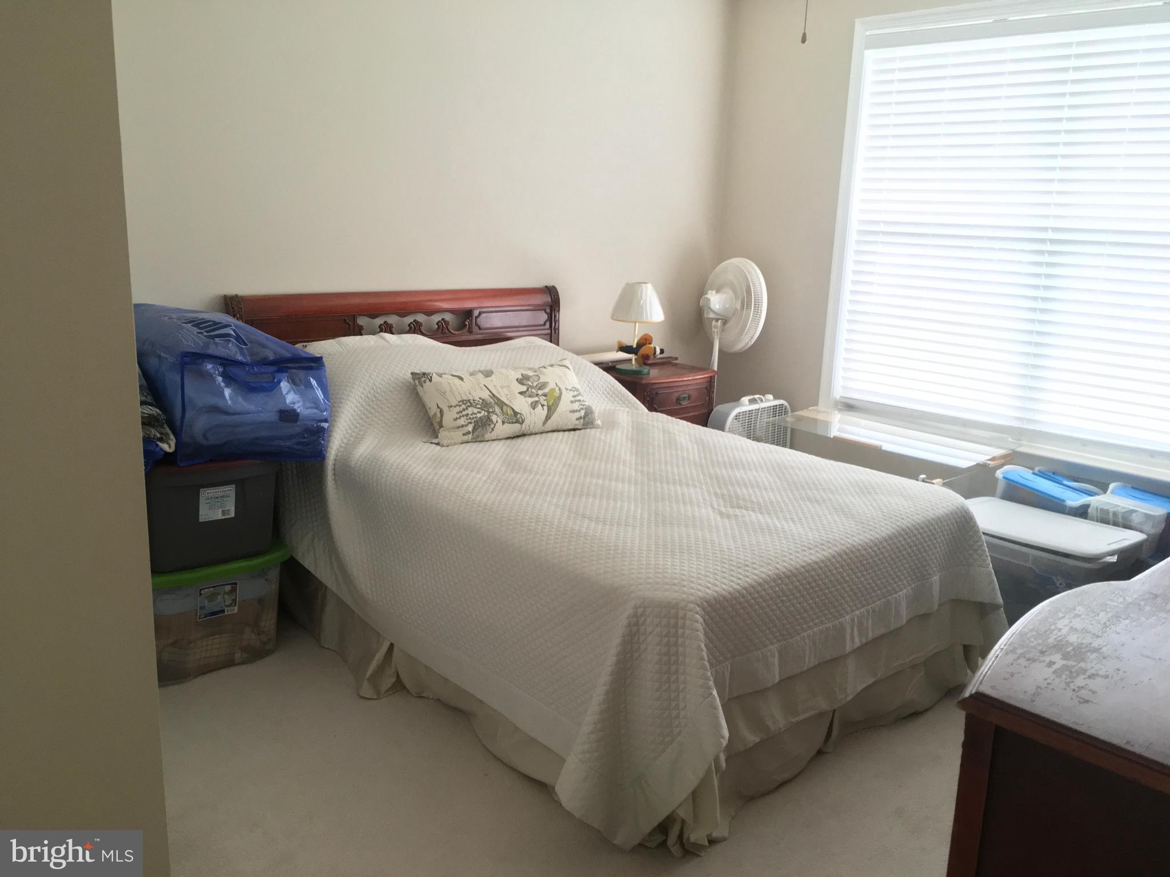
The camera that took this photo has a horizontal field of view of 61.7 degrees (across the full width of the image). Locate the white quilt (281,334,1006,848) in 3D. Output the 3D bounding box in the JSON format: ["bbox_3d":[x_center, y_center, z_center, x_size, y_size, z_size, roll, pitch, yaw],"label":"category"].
[{"bbox_3d":[0.060,0.205,3.294,1.602,0.915,1.966,-9,16,-40],"label":"white quilt"}]

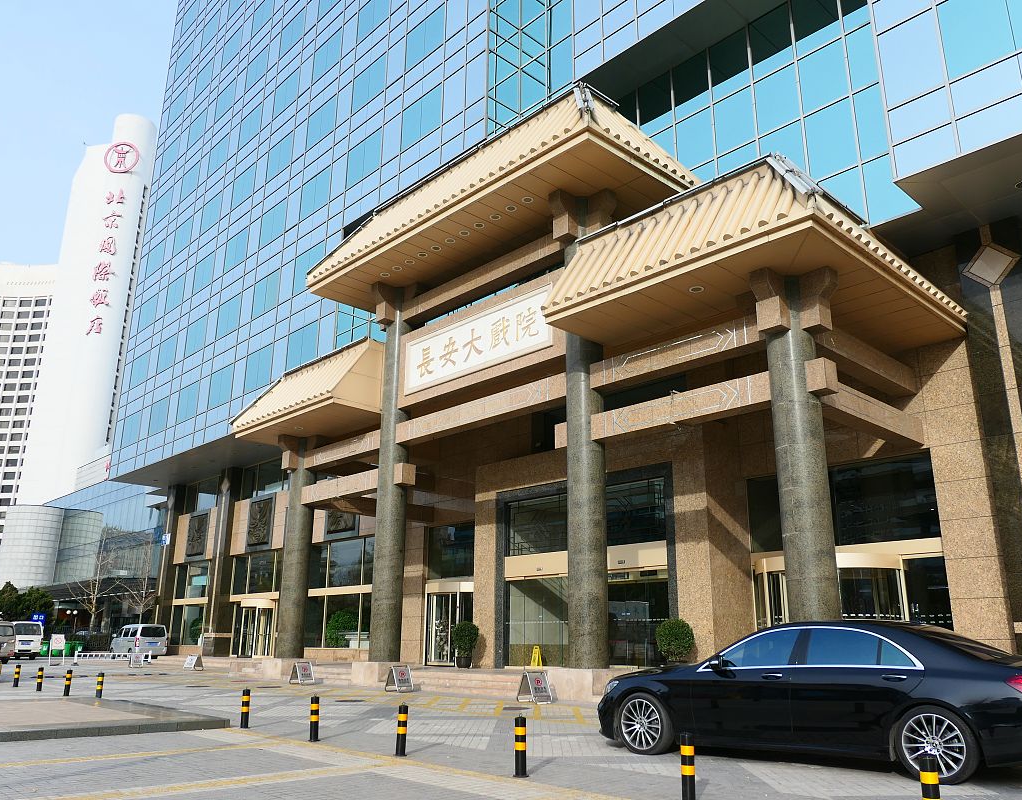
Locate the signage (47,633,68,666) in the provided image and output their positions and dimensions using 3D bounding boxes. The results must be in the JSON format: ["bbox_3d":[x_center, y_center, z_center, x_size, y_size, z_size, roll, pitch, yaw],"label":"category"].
[{"bbox_3d":[-19.970,11.088,35.431,0.680,1.343,0.500,13,-20,-35],"label":"signage"}]

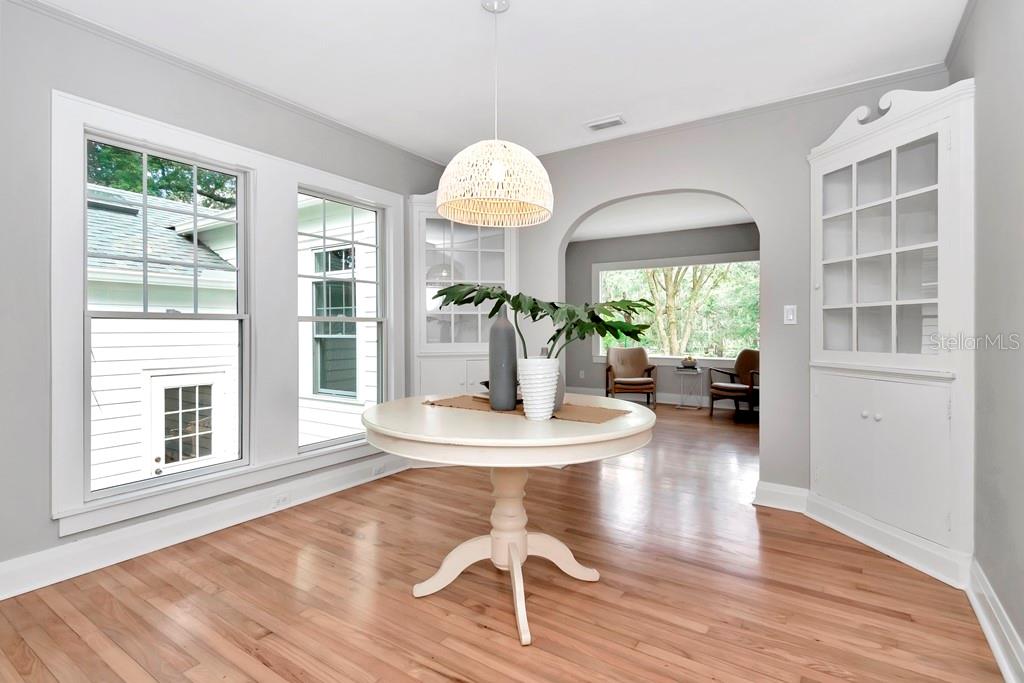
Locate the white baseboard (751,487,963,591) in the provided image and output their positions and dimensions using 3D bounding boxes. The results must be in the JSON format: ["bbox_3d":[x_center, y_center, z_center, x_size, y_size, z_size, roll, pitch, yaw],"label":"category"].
[{"bbox_3d":[1.671,0.944,2.334,0.180,0.147,0.970,0,1,-14],"label":"white baseboard"}]

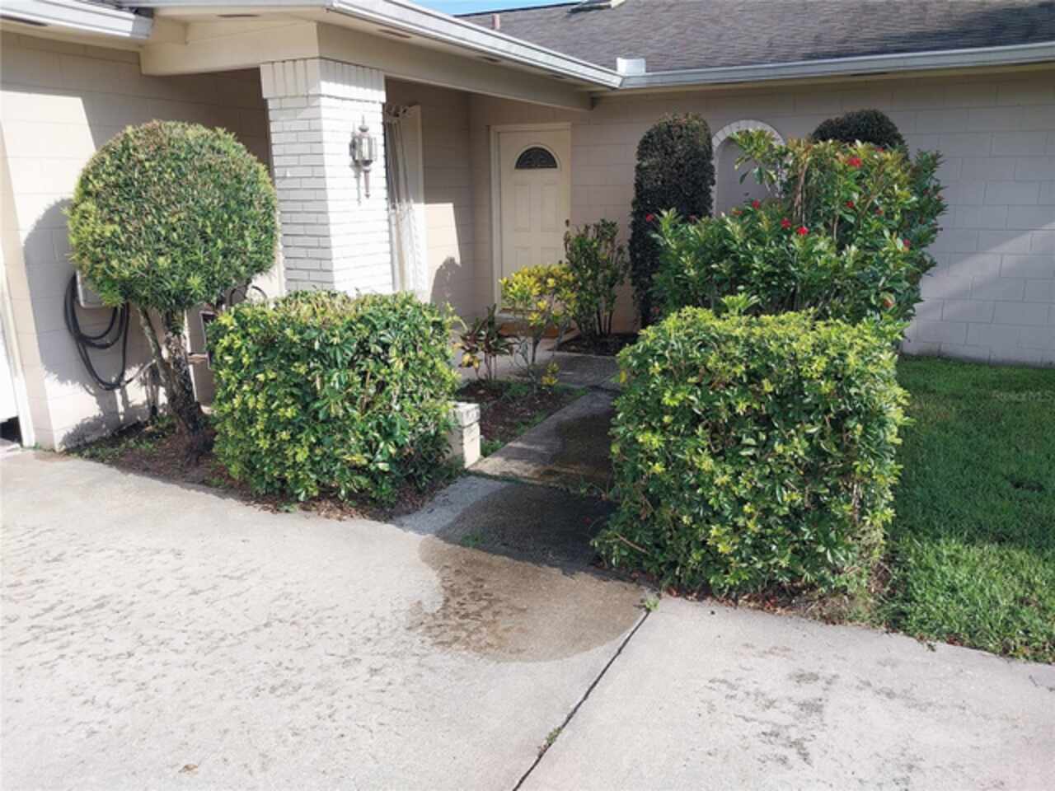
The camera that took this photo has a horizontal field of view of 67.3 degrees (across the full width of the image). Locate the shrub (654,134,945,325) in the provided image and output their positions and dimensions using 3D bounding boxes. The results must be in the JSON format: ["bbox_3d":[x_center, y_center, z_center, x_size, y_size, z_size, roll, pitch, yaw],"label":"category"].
[{"bbox_3d":[1.678,-0.663,4.945,1.530,1.850,1.350,7,17,26],"label":"shrub"}]

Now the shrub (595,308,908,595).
[{"bbox_3d":[0.993,0.193,3.436,1.050,0.970,0.770,7,17,26],"label":"shrub"}]

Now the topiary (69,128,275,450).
[{"bbox_3d":[-2.013,-0.606,4.680,1.100,1.910,1.100,7,17,26],"label":"topiary"}]

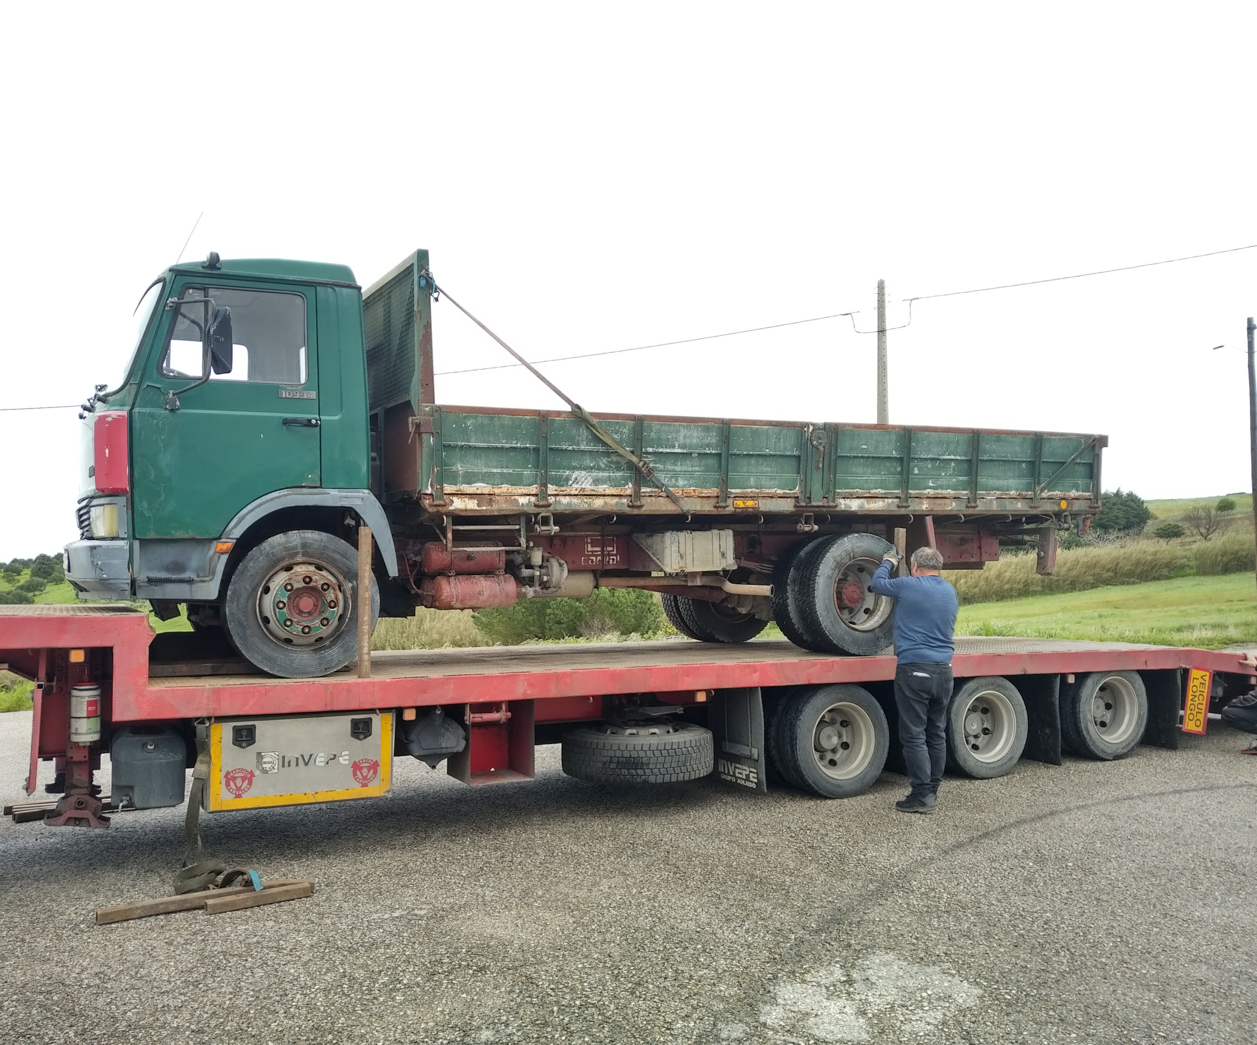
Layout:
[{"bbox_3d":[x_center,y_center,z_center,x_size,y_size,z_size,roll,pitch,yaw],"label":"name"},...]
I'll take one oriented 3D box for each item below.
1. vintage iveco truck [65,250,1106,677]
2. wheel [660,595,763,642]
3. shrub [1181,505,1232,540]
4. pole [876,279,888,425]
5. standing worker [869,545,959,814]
[{"bbox_3d":[-0.048,-0.274,7.987,7.290,2.420,2.400,0,-1,-27],"label":"vintage iveco truck"},{"bbox_3d":[0.720,0.621,9.200,0.810,0.810,0.460,1,-3,-27],"label":"wheel"},{"bbox_3d":[45.102,0.048,85.000,4.000,2.800,3.600,0,-3,0],"label":"shrub"},{"bbox_3d":[5.618,-1.337,24.000,0.360,8.000,0.300,0,-3,0],"label":"pole"},{"bbox_3d":[1.838,1.002,6.980,0.560,1.660,0.470,1,-3,-22],"label":"standing worker"}]

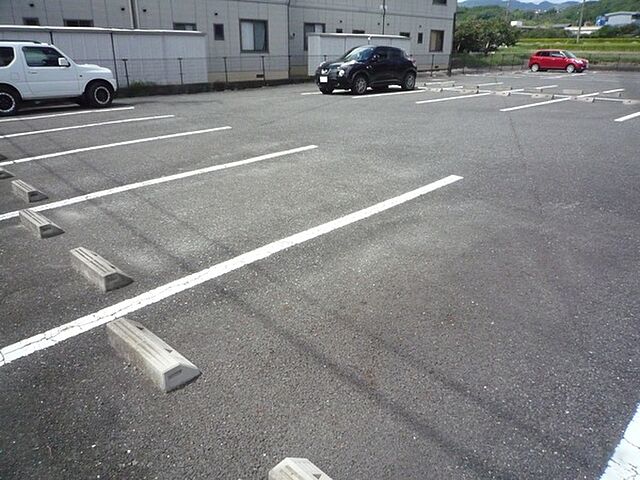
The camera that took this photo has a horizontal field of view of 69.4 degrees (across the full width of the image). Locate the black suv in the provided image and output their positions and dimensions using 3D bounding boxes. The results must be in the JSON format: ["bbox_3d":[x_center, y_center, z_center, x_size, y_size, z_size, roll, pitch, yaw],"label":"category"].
[{"bbox_3d":[1.737,-6.124,16.590,4.130,1.570,1.770,-19,29,-37],"label":"black suv"}]

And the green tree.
[{"bbox_3d":[14.057,-17.215,39.138,5.800,3.200,5.200,7,24,17],"label":"green tree"}]

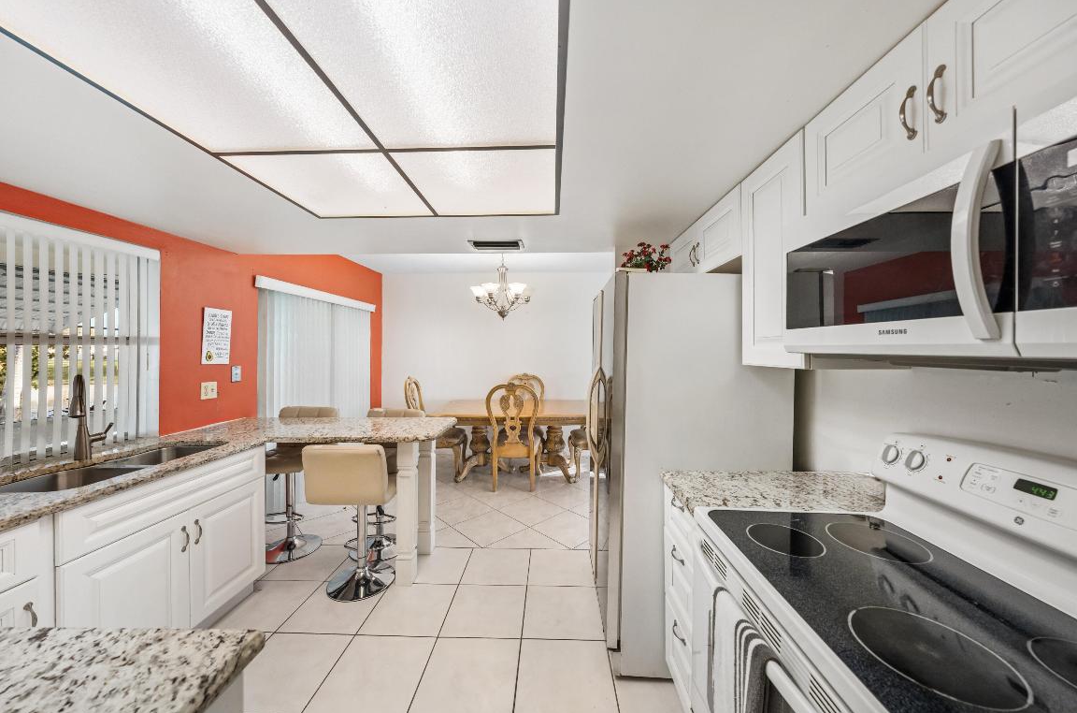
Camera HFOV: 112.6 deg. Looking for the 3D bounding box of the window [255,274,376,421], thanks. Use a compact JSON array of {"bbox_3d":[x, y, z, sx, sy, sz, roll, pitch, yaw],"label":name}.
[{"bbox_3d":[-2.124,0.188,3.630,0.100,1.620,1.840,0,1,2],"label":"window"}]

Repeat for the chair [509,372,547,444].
[{"bbox_3d":[-0.140,0.782,4.581,0.510,1.090,0.580,0,1,2],"label":"chair"}]

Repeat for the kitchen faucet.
[{"bbox_3d":[-2.125,0.294,1.715,0.270,0.416,0.150,0,0,37],"label":"kitchen faucet"}]

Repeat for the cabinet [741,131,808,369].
[{"bbox_3d":[1.012,-0.343,1.322,0.335,0.770,0.380,0,1,2],"label":"cabinet"}]

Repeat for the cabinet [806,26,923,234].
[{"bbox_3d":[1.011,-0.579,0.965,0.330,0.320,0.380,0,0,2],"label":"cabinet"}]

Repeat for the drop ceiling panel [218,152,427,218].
[{"bbox_3d":[-0.855,-0.740,1.584,0.605,0.025,0.605,0,1,2],"label":"drop ceiling panel"}]

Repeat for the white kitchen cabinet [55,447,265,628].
[{"bbox_3d":[-1.958,0.974,1.704,0.620,0.870,0.910,0,0,2],"label":"white kitchen cabinet"}]

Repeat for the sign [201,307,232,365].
[{"bbox_3d":[-2.200,-0.137,2.467,0.020,0.375,0.205,0,1,2],"label":"sign"}]

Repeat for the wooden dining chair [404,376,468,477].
[{"bbox_3d":[-1.145,0.789,4.146,0.600,1.090,0.510,0,1,2],"label":"wooden dining chair"}]

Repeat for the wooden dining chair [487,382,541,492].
[{"bbox_3d":[-0.254,0.837,3.954,0.540,1.125,0.600,0,0,2],"label":"wooden dining chair"}]

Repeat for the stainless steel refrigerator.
[{"bbox_3d":[0.700,0.512,1.961,0.840,1.767,0.820,0,0,2],"label":"stainless steel refrigerator"}]

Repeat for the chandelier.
[{"bbox_3d":[-0.367,-0.723,3.654,0.630,0.690,0.610,0,1,2],"label":"chandelier"}]

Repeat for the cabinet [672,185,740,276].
[{"bbox_3d":[1.049,-0.594,1.985,0.330,0.315,0.900,0,0,2],"label":"cabinet"}]

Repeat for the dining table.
[{"bbox_3d":[-0.251,1.016,4.381,1.830,0.767,1.270,0,0,2],"label":"dining table"}]

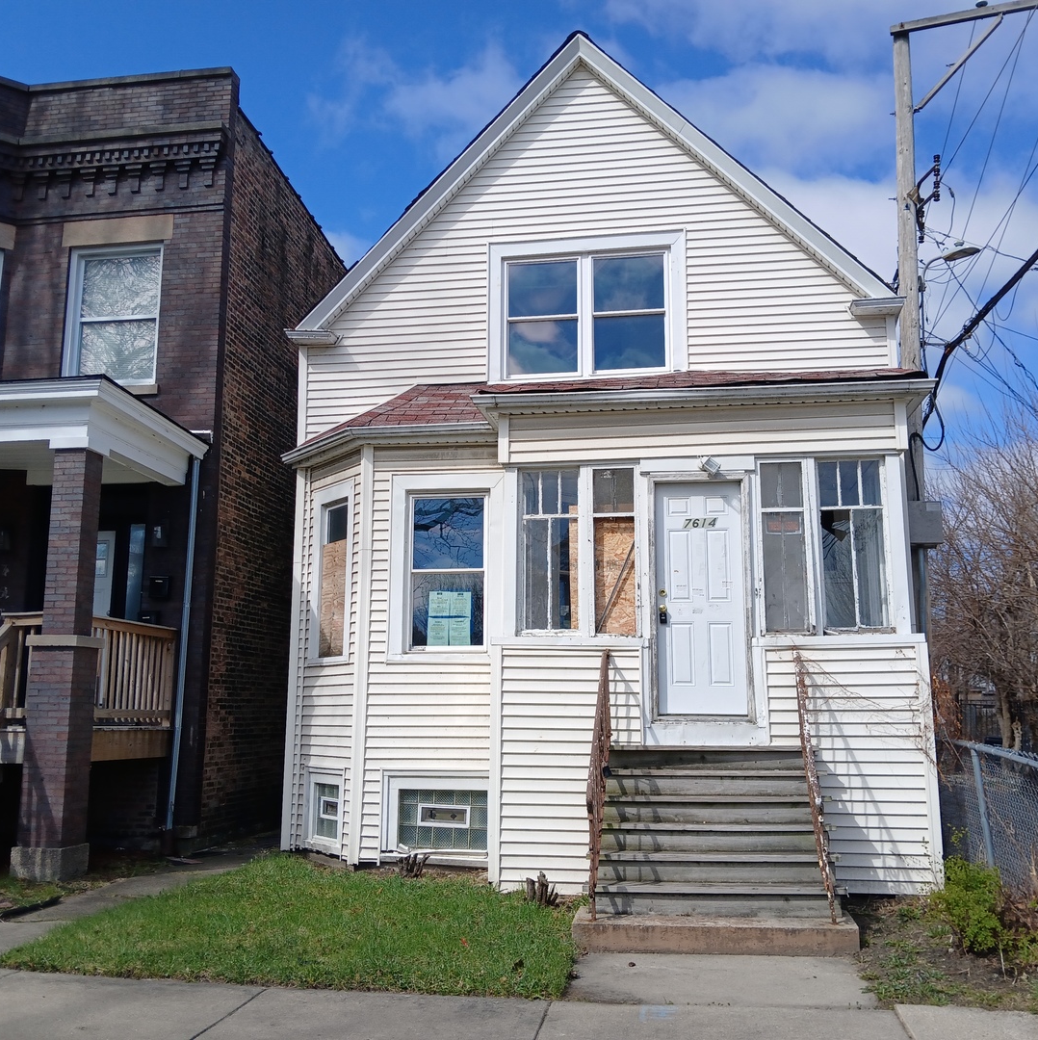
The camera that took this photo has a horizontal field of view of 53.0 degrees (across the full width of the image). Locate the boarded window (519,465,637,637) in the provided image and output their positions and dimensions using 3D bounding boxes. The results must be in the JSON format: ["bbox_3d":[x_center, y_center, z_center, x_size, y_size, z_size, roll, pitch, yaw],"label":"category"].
[{"bbox_3d":[0.522,0.263,9.126,1.067,1.517,0.120,-1,-11,8],"label":"boarded window"}]

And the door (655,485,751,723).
[{"bbox_3d":[1.560,0.653,8.938,0.745,2.000,0.070,-1,-11,8],"label":"door"}]

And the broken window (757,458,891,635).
[{"bbox_3d":[2.593,0.215,8.822,1.075,1.503,0.120,-1,-11,8],"label":"broken window"}]

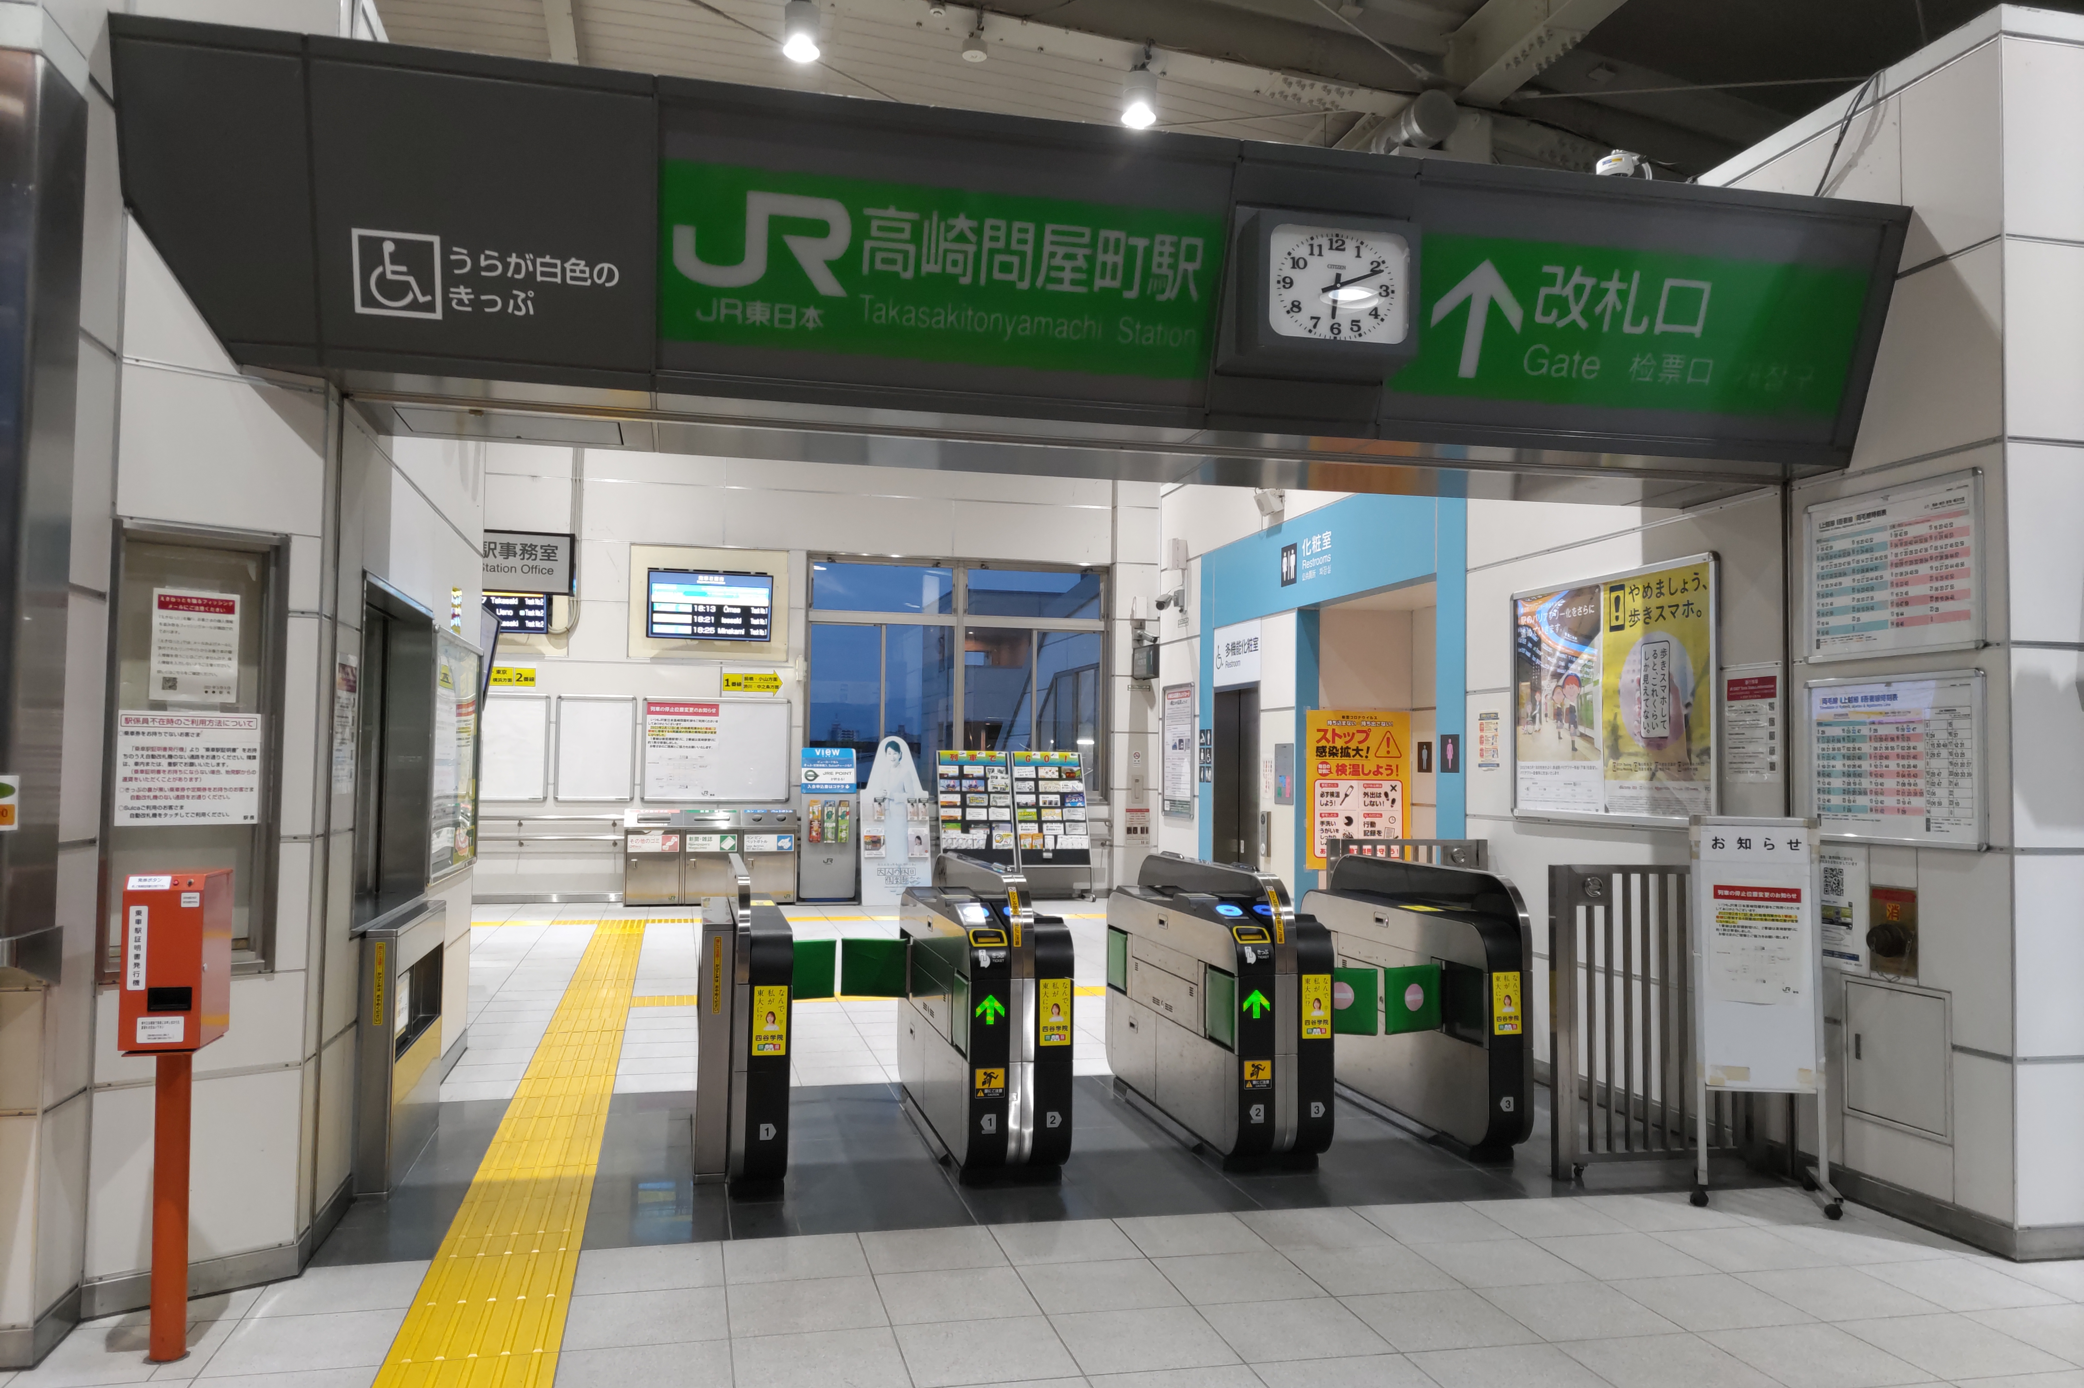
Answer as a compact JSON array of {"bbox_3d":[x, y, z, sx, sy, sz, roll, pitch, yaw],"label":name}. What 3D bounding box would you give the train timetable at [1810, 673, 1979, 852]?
[{"bbox_3d":[2.810,0.223,5.185,0.024,0.556,0.760,1,-3,-13],"label":"train timetable"}]

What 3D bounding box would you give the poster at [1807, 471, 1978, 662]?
[{"bbox_3d":[2.820,-0.399,5.212,0.024,0.555,0.755,1,-3,-13],"label":"poster"}]

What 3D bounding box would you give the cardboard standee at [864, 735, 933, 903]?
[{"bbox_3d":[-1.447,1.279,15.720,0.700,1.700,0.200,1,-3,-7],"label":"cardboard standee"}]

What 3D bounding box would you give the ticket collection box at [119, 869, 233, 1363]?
[{"bbox_3d":[-2.071,0.998,3.716,0.175,1.151,0.190,1,-3,-7],"label":"ticket collection box"}]

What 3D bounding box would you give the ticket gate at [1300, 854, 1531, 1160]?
[{"bbox_3d":[1.485,1.224,6.424,0.187,1.055,1.720,1,-3,-13],"label":"ticket gate"}]

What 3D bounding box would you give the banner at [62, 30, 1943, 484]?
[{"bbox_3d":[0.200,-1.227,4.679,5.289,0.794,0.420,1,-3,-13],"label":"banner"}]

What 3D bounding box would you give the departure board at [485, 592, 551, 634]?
[{"bbox_3d":[-5.411,-0.923,15.174,1.210,0.680,0.100,1,9,-13],"label":"departure board"}]

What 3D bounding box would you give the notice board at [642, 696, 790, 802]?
[{"bbox_3d":[-3.288,0.579,15.862,1.470,1.048,0.030,1,-3,-13],"label":"notice board"}]

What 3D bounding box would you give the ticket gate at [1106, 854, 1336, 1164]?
[{"bbox_3d":[0.657,1.203,6.228,0.355,1.055,1.710,1,-3,-13],"label":"ticket gate"}]

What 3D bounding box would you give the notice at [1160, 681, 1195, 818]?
[{"bbox_3d":[1.068,0.456,12.428,0.035,1.050,0.775,1,-3,-13],"label":"notice"}]

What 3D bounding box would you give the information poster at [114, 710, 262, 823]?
[{"bbox_3d":[-2.266,0.201,4.169,0.347,0.299,0.008,3,-4,-43],"label":"information poster"}]

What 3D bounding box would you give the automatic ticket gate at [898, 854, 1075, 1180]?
[{"bbox_3d":[-0.260,1.179,6.012,0.357,1.055,1.720,1,-3,-13],"label":"automatic ticket gate"}]

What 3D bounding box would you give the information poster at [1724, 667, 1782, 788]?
[{"bbox_3d":[2.620,0.117,5.790,0.010,0.425,0.315,1,-3,-13],"label":"information poster"}]

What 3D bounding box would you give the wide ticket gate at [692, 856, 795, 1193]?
[{"bbox_3d":[-1.158,1.166,5.952,0.297,1.047,1.648,1,-3,-13],"label":"wide ticket gate"}]

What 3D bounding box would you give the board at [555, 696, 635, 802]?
[{"bbox_3d":[-4.522,0.549,15.865,0.765,1.050,0.035,1,-3,-13],"label":"board"}]

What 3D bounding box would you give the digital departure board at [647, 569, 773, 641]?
[{"bbox_3d":[-3.385,-0.899,15.949,1.230,0.690,0.110,1,-3,-13],"label":"digital departure board"}]

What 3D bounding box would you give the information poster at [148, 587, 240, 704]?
[{"bbox_3d":[-2.278,-0.126,4.216,0.210,0.297,0.010,3,-4,-42],"label":"information poster"}]

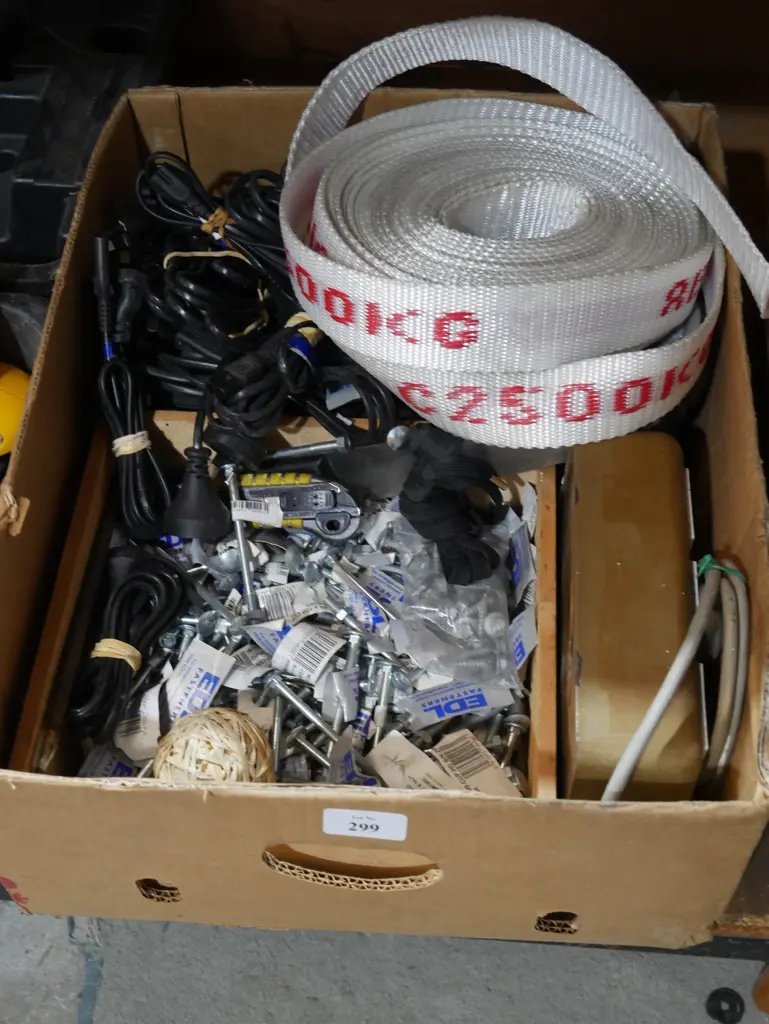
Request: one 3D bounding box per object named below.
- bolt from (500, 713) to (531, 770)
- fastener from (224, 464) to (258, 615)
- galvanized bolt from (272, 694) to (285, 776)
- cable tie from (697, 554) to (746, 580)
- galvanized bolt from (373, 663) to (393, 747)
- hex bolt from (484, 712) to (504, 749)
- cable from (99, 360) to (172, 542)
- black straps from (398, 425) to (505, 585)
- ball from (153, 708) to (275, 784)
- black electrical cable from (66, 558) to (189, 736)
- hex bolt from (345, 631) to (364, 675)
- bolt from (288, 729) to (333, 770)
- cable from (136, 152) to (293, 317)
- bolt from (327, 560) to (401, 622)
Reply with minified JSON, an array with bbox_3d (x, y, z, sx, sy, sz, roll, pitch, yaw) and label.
[{"bbox_3d":[0.069,0.127,0.820,0.015,0.015,0.036,14,57,11],"label":"bolt"},{"bbox_3d":[-0.085,0.015,0.885,0.011,0.011,0.101,-9,64,-7],"label":"fastener"},{"bbox_3d":[-0.059,0.123,0.820,0.008,0.008,0.049,-1,57,0],"label":"galvanized bolt"},{"bbox_3d":[0.191,0.031,0.838,0.027,0.014,0.012,2,54,3],"label":"cable tie"},{"bbox_3d":[-0.003,0.114,0.860,0.012,0.012,0.052,6,78,5],"label":"galvanized bolt"},{"bbox_3d":[0.063,0.128,0.854,0.010,0.010,0.025,16,84,12],"label":"hex bolt"},{"bbox_3d":[-0.155,-0.041,0.923,0.036,0.028,0.114,-11,70,-7],"label":"cable"},{"bbox_3d":[0.040,-0.007,0.873,0.060,0.045,0.090,2,54,4],"label":"black straps"},{"bbox_3d":[-0.092,0.140,0.800,0.067,0.063,0.067,0,53,0],"label":"ball"},{"bbox_3d":[-0.154,0.078,0.877,0.050,0.032,0.108,9,63,8],"label":"black electrical cable"},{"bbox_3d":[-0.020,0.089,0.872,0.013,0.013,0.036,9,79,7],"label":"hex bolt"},{"bbox_3d":[-0.040,0.132,0.820,0.012,0.012,0.033,-36,47,-24],"label":"bolt"},{"bbox_3d":[-0.117,-0.191,1.018,0.080,0.055,0.145,-32,59,-22],"label":"cable"},{"bbox_3d":[-0.013,0.048,0.898,0.054,0.012,0.012,40,63,15],"label":"bolt"}]

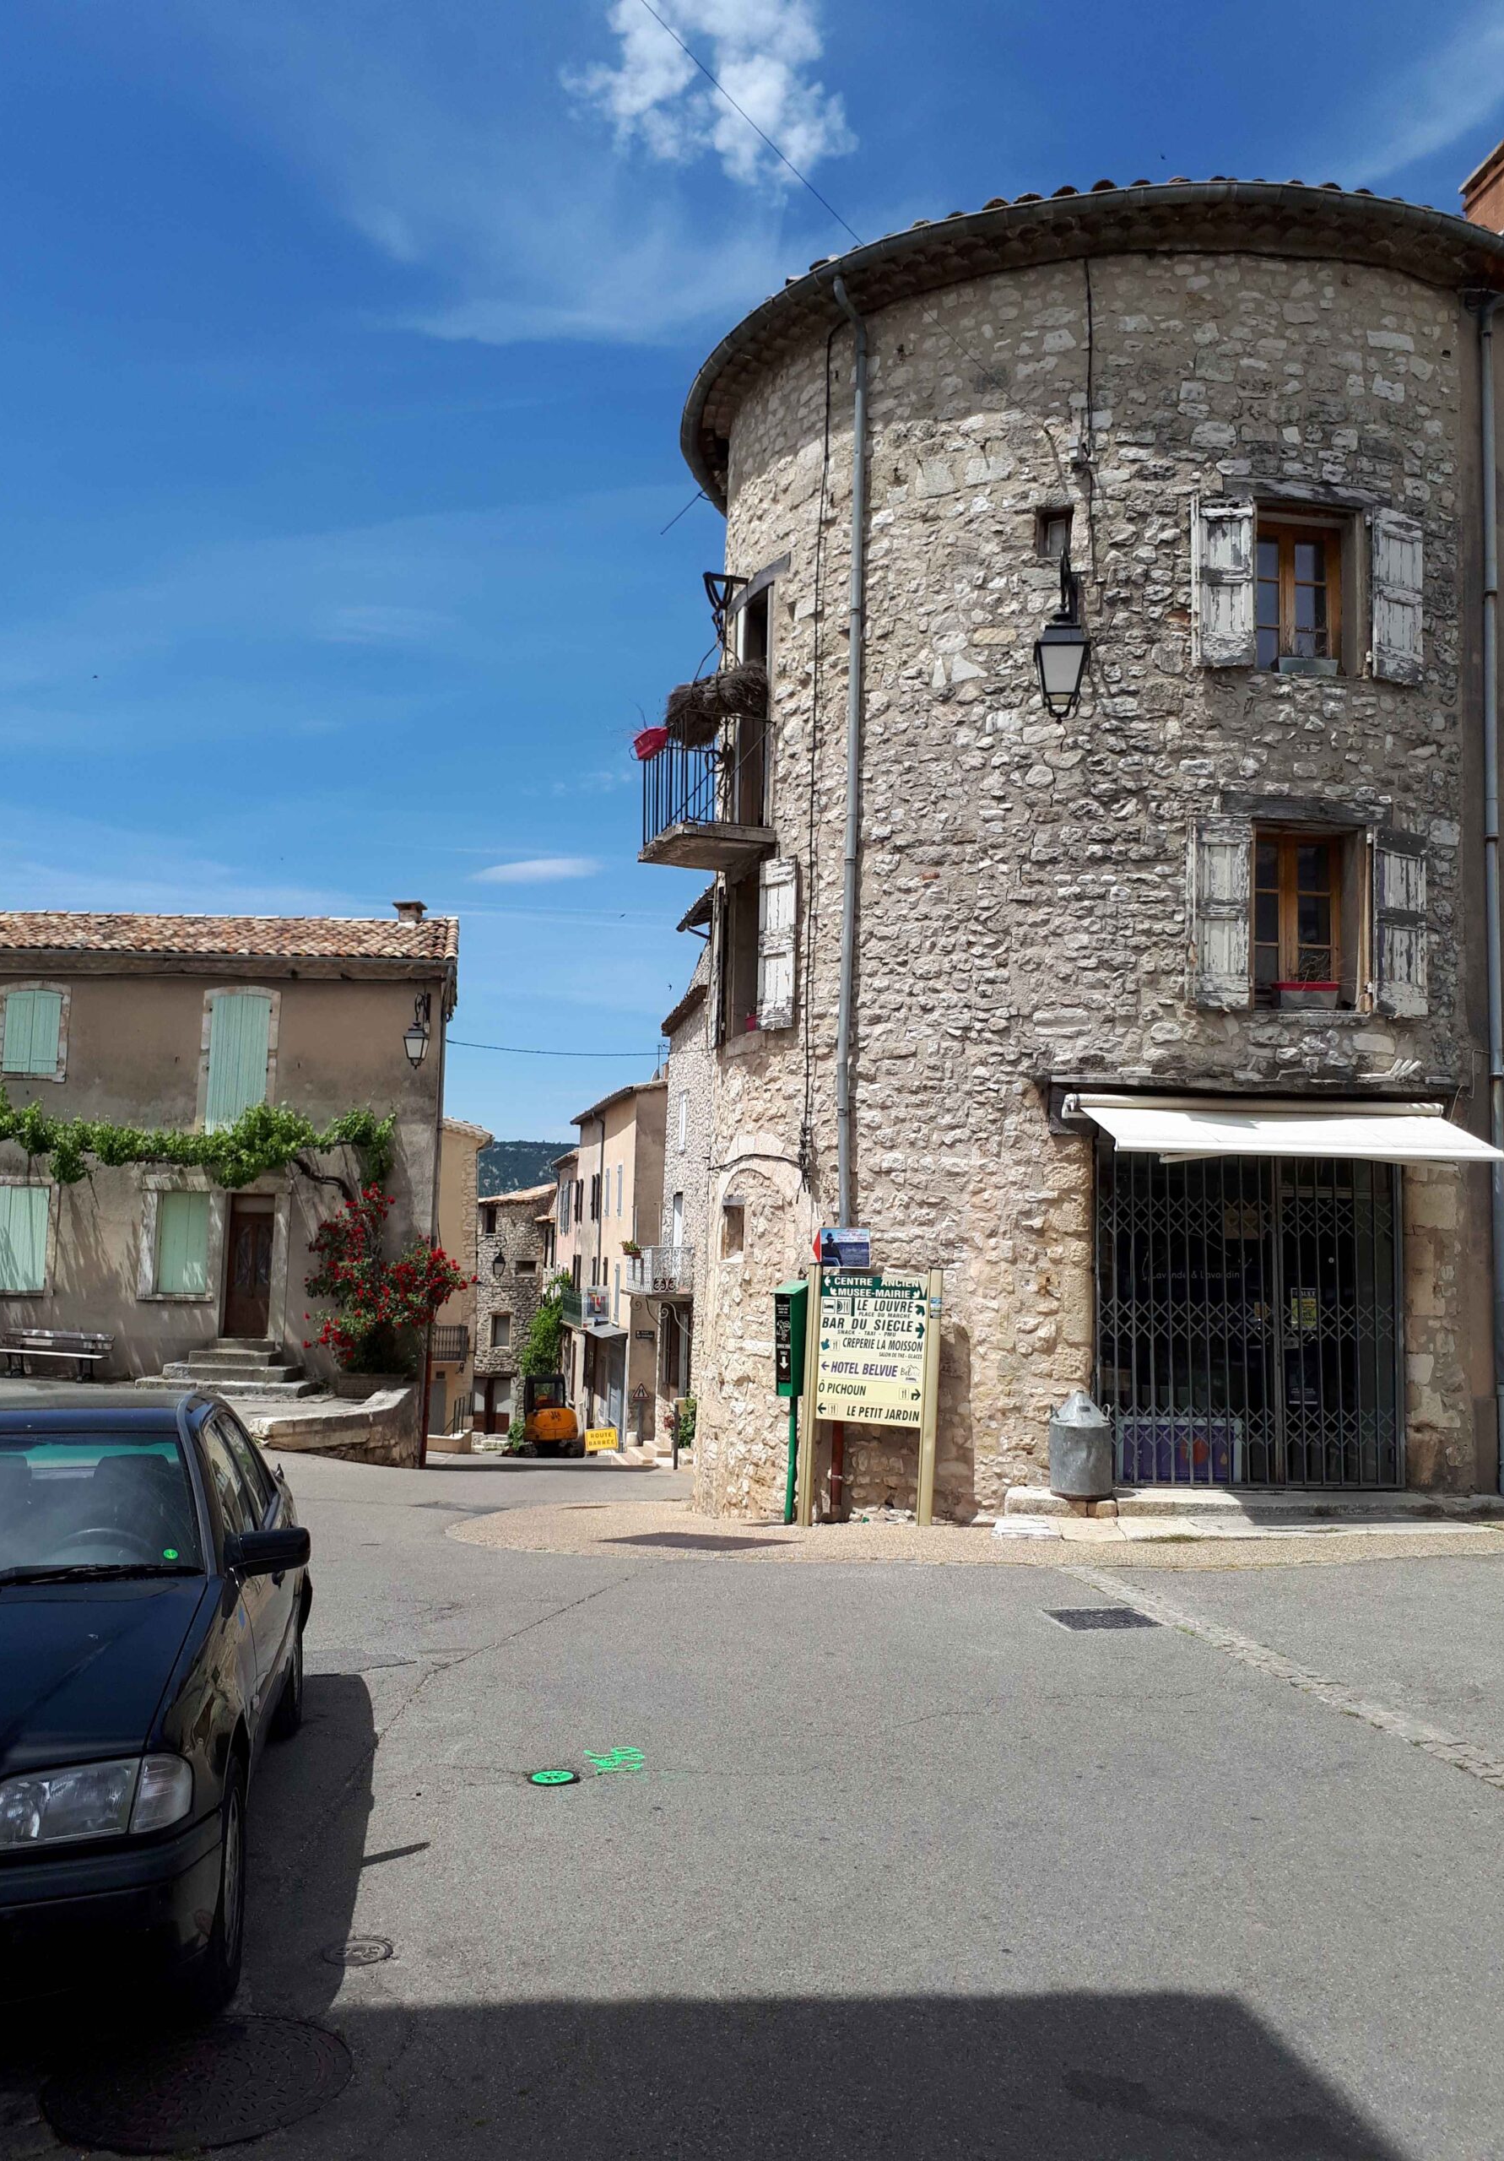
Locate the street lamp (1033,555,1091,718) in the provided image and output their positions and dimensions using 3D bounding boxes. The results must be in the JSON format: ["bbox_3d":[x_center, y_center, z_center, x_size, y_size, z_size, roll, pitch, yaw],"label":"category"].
[{"bbox_3d":[2.199,-3.090,11.911,0.380,1.170,0.700,0,-6,17],"label":"street lamp"}]

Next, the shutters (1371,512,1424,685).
[{"bbox_3d":[5.275,-3.921,13.674,0.486,1.398,0.050,3,-6,-20],"label":"shutters"}]

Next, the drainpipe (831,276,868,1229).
[{"bbox_3d":[0.663,-1.598,12.898,0.110,9.500,0.330,-4,-8,44],"label":"drainpipe"}]

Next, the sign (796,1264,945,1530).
[{"bbox_3d":[0.843,2.248,12.016,0.990,1.839,0.100,-1,-6,24],"label":"sign"}]

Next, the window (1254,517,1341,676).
[{"bbox_3d":[4.336,-3.890,13.698,0.960,1.260,0.100,2,-5,-9],"label":"window"}]

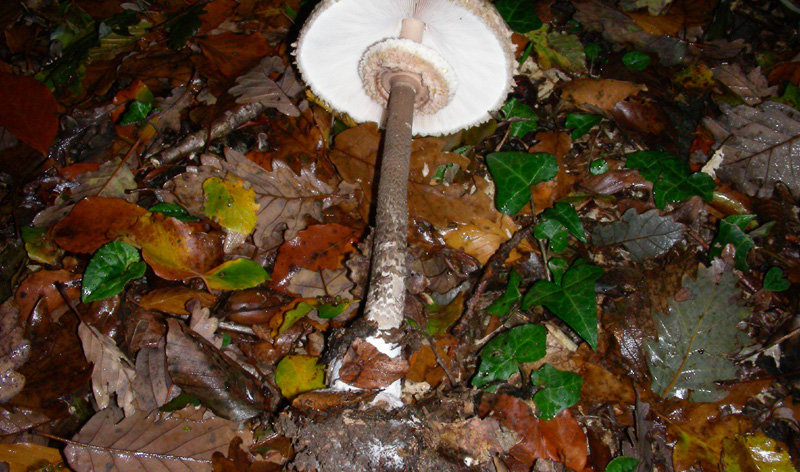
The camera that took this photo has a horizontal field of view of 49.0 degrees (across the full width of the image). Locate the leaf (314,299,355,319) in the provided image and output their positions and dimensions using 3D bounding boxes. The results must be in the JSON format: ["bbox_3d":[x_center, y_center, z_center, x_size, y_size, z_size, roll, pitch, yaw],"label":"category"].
[{"bbox_3d":[-0.042,0.048,0.574,0.026,0.006,0.012,-14,56,-10],"label":"leaf"}]

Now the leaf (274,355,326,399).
[{"bbox_3d":[-0.062,0.088,0.546,0.031,0.009,0.029,1,55,1],"label":"leaf"}]

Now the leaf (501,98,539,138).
[{"bbox_3d":[0.091,-0.091,0.674,0.030,0.014,0.042,-12,46,-12],"label":"leaf"}]

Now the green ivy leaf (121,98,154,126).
[{"bbox_3d":[-0.202,-0.094,0.678,0.018,0.015,0.028,9,51,7],"label":"green ivy leaf"}]

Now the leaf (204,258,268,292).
[{"bbox_3d":[-0.109,0.026,0.590,0.044,0.008,0.026,3,55,2],"label":"leaf"}]

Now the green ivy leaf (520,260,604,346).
[{"bbox_3d":[0.105,0.042,0.534,0.058,0.016,0.066,-12,46,-11],"label":"green ivy leaf"}]

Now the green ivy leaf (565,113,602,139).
[{"bbox_3d":[0.160,-0.100,0.771,0.043,0.010,0.029,-25,50,-23],"label":"green ivy leaf"}]

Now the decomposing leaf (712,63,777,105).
[{"bbox_3d":[0.274,-0.123,0.694,0.039,0.012,0.049,-27,59,-18],"label":"decomposing leaf"}]

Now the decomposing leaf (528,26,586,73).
[{"bbox_3d":[0.154,-0.178,0.846,0.061,0.015,0.082,-23,49,-21],"label":"decomposing leaf"}]

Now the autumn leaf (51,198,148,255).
[{"bbox_3d":[-0.211,-0.010,0.615,0.064,0.012,0.050,-22,58,-15],"label":"autumn leaf"}]

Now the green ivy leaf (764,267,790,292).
[{"bbox_3d":[0.246,0.028,0.576,0.018,0.008,0.019,0,50,0],"label":"green ivy leaf"}]

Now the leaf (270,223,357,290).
[{"bbox_3d":[-0.056,0.013,0.577,0.070,0.014,0.048,-32,53,-28],"label":"leaf"}]

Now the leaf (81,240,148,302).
[{"bbox_3d":[-0.197,0.025,0.591,0.037,0.010,0.049,39,64,24],"label":"leaf"}]

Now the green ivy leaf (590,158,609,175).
[{"bbox_3d":[0.146,-0.051,0.643,0.014,0.004,0.013,-13,56,-9],"label":"green ivy leaf"}]

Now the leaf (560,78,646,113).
[{"bbox_3d":[0.164,-0.113,0.701,0.070,0.018,0.040,-2,45,-2],"label":"leaf"}]

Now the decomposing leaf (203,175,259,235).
[{"bbox_3d":[-0.119,-0.022,0.623,0.038,0.009,0.059,-20,57,-13],"label":"decomposing leaf"}]

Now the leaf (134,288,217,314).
[{"bbox_3d":[-0.143,0.042,0.565,0.046,0.012,0.018,6,50,5],"label":"leaf"}]

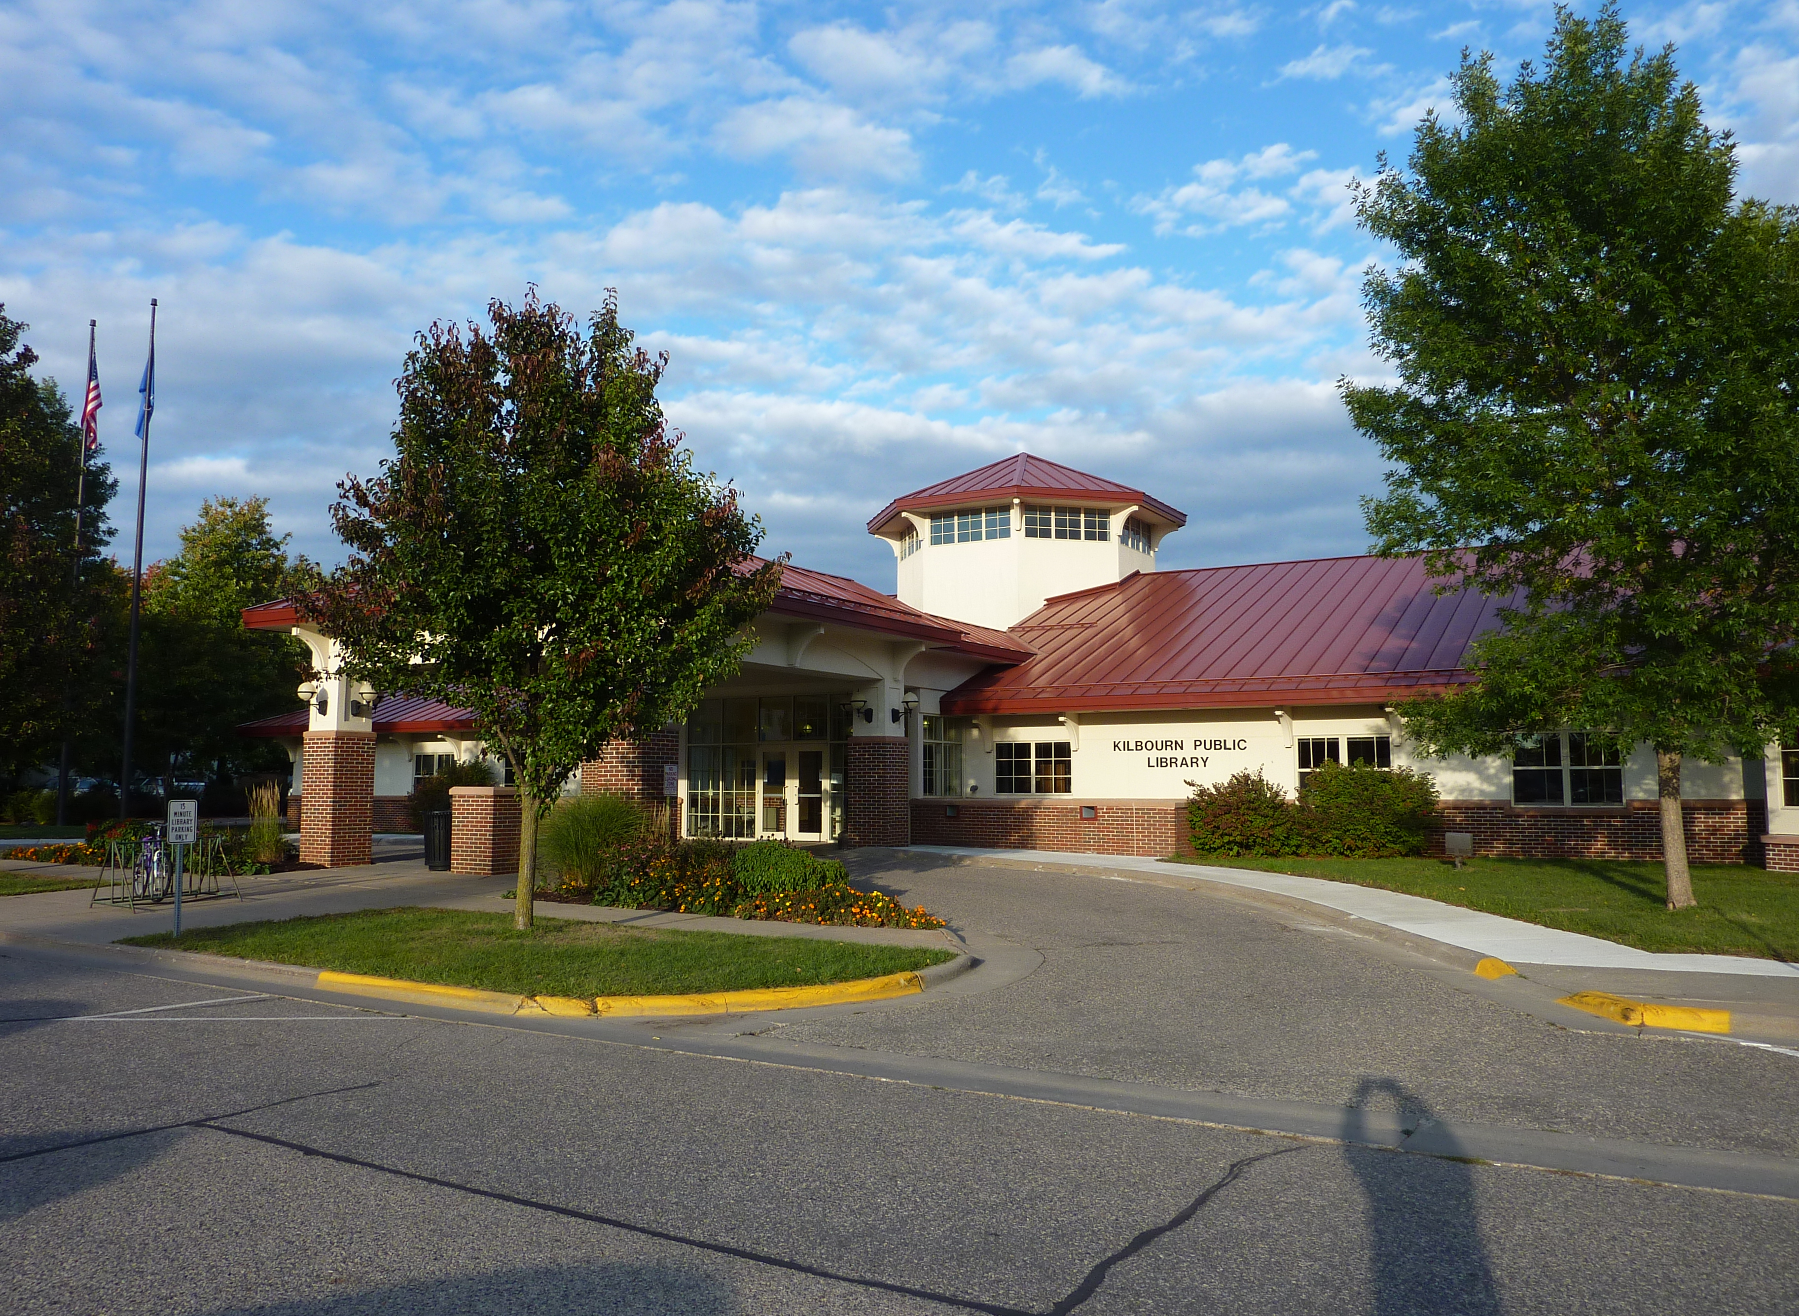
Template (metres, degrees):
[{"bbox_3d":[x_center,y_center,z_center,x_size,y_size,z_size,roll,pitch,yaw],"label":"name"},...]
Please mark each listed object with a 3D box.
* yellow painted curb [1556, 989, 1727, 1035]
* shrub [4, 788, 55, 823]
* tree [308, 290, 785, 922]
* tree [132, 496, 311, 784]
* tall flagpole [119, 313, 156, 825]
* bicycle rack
[{"bbox_3d":[5.165,2.492,9.230,0.489,0.120,1.405,2,-6,-19],"label":"yellow painted curb"},{"bbox_3d":[-20.725,3.538,31.000,1.200,0.880,1.100,4,-6,-33],"label":"shrub"},{"bbox_3d":[-3.783,-0.600,14.179,5.100,7.000,4.900,2,-6,-16],"label":"tree"},{"bbox_3d":[-22.919,-0.078,44.527,6.300,11.200,6.300,3,-6,-30],"label":"tree"},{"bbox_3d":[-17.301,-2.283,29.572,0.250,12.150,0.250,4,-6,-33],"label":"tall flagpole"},{"bbox_3d":[-9.370,2.736,16.667,0.950,0.840,1.480,-3,-6,29],"label":"bicycle rack"}]

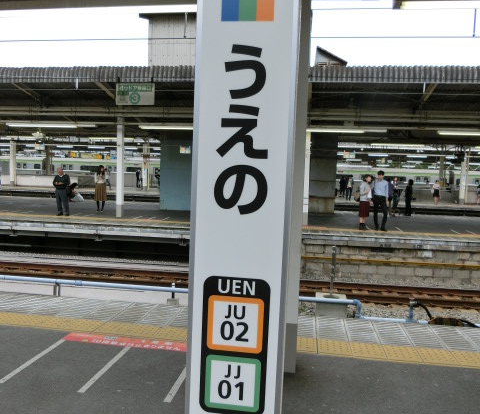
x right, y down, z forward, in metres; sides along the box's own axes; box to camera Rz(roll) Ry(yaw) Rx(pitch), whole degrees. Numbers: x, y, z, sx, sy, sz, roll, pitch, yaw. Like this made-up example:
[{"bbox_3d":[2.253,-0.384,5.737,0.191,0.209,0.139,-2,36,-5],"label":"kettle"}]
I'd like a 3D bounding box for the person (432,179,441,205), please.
[{"bbox_3d":[12.360,-0.860,29.000,0.460,1.620,0.300,3,4,9],"label":"person"}]

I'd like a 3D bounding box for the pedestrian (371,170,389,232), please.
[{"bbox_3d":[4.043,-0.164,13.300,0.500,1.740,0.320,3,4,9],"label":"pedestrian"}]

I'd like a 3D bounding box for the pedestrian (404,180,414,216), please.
[{"bbox_3d":[7.555,-0.414,20.600,0.330,1.630,0.450,1,4,-21],"label":"pedestrian"}]

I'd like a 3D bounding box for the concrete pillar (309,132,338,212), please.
[{"bbox_3d":[3.538,-1.407,19.700,1.120,3.400,1.100,3,4,8],"label":"concrete pillar"}]

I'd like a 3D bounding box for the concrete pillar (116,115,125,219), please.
[{"bbox_3d":[-3.749,-1.239,14.500,0.240,3.150,0.240,3,4,8],"label":"concrete pillar"}]

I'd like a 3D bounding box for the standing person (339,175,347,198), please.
[{"bbox_3d":[8.134,-1.572,36.500,0.480,1.660,0.320,0,4,-24],"label":"standing person"}]

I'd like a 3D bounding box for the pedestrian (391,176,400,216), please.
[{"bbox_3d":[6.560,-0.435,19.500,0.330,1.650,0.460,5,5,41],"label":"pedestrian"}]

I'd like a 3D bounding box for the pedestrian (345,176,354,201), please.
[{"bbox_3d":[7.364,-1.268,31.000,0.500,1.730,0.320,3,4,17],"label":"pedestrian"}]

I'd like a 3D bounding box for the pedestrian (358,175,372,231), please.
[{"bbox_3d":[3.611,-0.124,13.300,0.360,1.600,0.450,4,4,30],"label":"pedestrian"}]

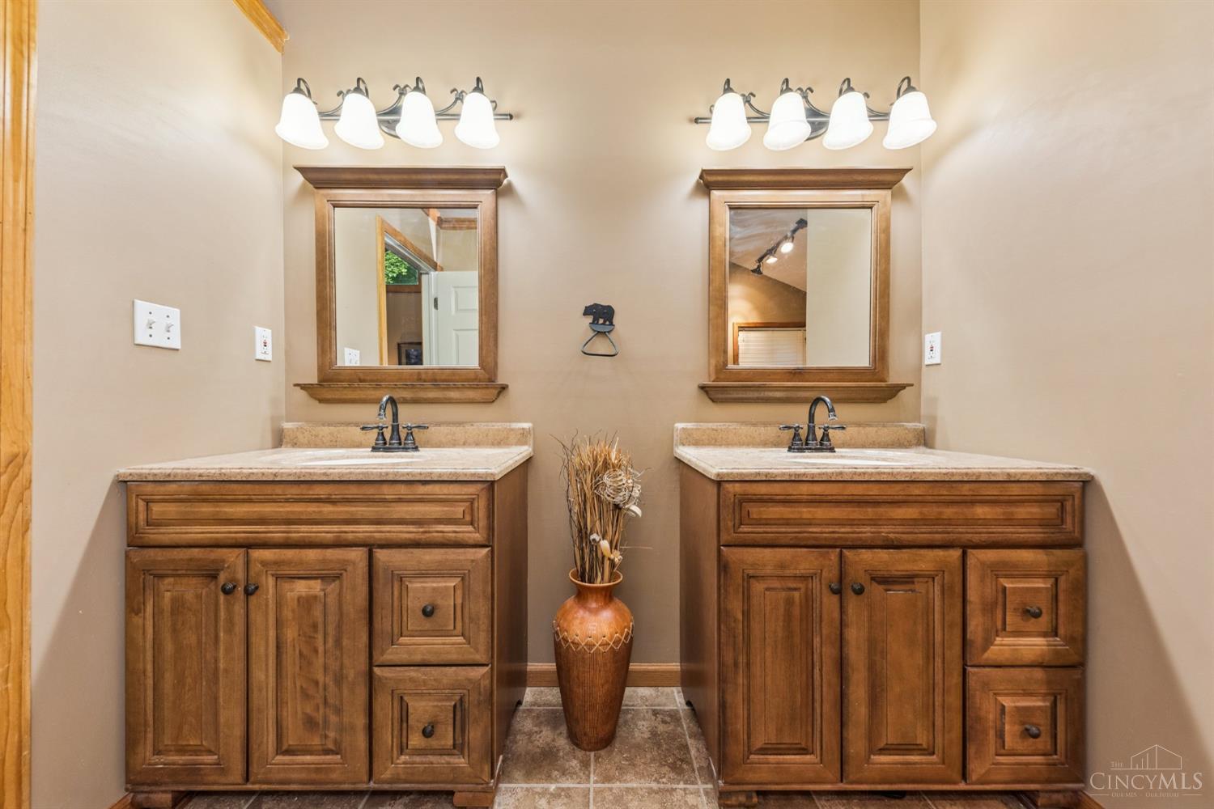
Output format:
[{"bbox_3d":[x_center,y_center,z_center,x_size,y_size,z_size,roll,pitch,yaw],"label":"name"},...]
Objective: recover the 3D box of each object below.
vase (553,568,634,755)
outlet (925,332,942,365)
[{"bbox_3d":[-0.044,0.808,1.310,0.255,0.505,0.255,0,0,0],"label":"vase"},{"bbox_3d":[1.203,-0.206,1.497,0.008,0.114,0.071,0,0,0],"label":"outlet"}]

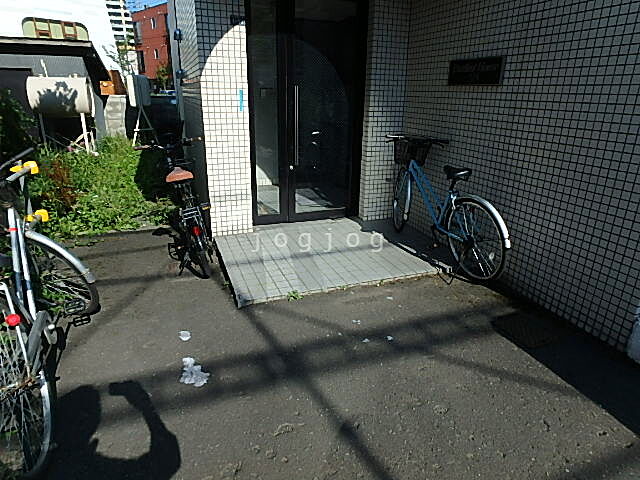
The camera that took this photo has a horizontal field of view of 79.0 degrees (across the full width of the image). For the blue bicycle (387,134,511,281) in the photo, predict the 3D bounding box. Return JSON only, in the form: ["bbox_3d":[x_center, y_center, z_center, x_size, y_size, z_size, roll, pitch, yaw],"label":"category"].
[{"bbox_3d":[0.884,-0.341,3.384,0.550,1.040,1.770,-7,22,-20],"label":"blue bicycle"}]

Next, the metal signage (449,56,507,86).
[{"bbox_3d":[1.190,-1.285,2.979,0.030,0.195,0.570,-7,22,-20],"label":"metal signage"}]

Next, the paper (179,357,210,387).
[{"bbox_3d":[-0.654,0.674,2.020,0.150,0.045,0.195,-7,22,-20],"label":"paper"}]

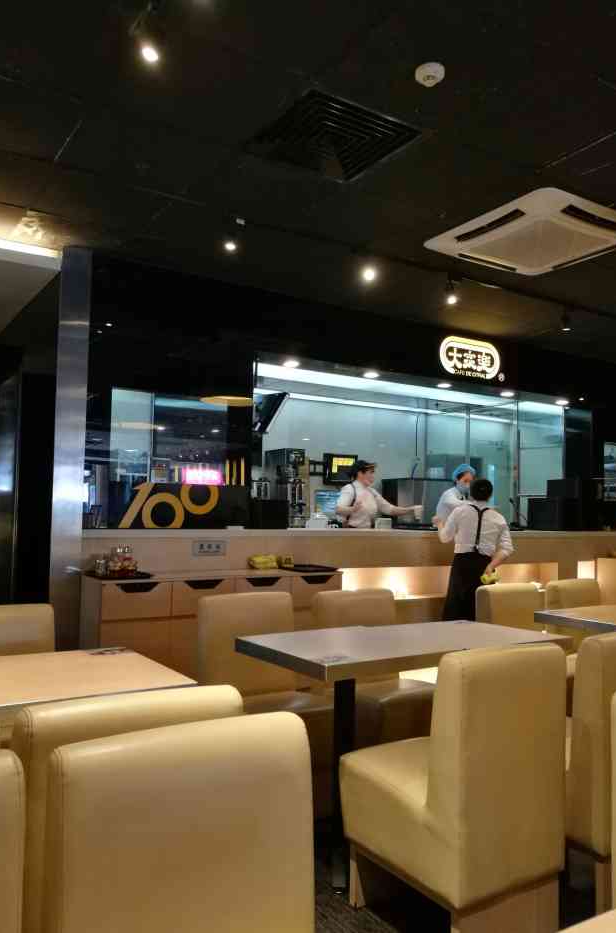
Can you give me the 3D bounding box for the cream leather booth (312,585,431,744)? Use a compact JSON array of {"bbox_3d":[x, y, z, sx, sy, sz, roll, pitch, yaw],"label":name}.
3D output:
[{"bbox_3d":[0.351,1.047,3.408,0.435,0.875,0.540,4,-5,-32],"label":"cream leather booth"}]

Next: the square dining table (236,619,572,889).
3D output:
[{"bbox_3d":[0.394,1.063,2.860,1.192,0.766,0.594,4,-5,-32],"label":"square dining table"}]

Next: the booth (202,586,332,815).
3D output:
[{"bbox_3d":[-0.164,1.015,3.083,0.435,0.875,0.540,4,-5,-32],"label":"booth"}]

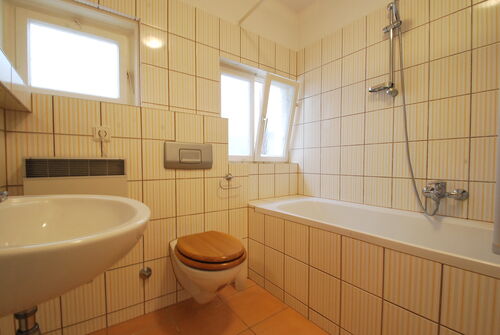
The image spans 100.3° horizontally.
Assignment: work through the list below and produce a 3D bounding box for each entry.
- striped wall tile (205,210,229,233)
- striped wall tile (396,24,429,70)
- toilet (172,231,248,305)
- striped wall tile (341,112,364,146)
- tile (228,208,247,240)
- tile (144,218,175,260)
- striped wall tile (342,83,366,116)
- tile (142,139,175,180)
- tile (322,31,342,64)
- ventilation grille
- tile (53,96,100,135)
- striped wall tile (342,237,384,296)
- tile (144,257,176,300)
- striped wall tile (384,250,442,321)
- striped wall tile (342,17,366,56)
[{"bbox_3d":[-0.249,0.463,1.599,0.200,0.250,0.010,-1,2,-36],"label":"striped wall tile"},{"bbox_3d":[1.087,-0.801,1.411,0.010,0.249,0.191,-1,2,-39],"label":"striped wall tile"},{"bbox_3d":[-0.245,0.639,1.217,0.365,0.395,0.520,-1,2,-32],"label":"toilet"},{"bbox_3d":[0.847,-0.308,1.722,0.010,0.249,0.191,-1,2,-39],"label":"striped wall tile"},{"bbox_3d":[-0.089,0.441,1.620,0.167,0.249,0.010,-1,2,-32],"label":"tile"},{"bbox_3d":[-0.583,0.463,1.359,0.195,0.254,0.010,-1,2,-32],"label":"tile"},{"bbox_3d":[0.846,-0.558,1.716,0.010,0.249,0.191,-1,2,-39],"label":"striped wall tile"},{"bbox_3d":[-0.574,-0.050,1.321,0.200,0.250,0.010,-1,2,-35],"label":"tile"},{"bbox_3d":[0.744,-1.086,1.898,0.010,0.248,0.195,-1,2,-39],"label":"tile"},{"bbox_3d":[-0.829,0.001,1.017,0.370,0.083,0.020,-1,2,-35],"label":"ventilation grille"},{"bbox_3d":[-0.924,-0.271,1.124,0.195,0.194,0.010,-1,2,-32],"label":"tile"},{"bbox_3d":[0.531,0.466,0.999,0.010,0.226,0.191,-1,2,-39],"label":"striped wall tile"},{"bbox_3d":[-0.574,0.706,1.342,0.200,0.250,0.010,-1,2,-35],"label":"tile"},{"bbox_3d":[0.655,0.474,0.852,0.010,0.235,0.200,-1,2,-38],"label":"striped wall tile"},{"bbox_3d":[0.869,-1.082,1.742,0.010,0.249,0.195,-1,2,-39],"label":"striped wall tile"}]

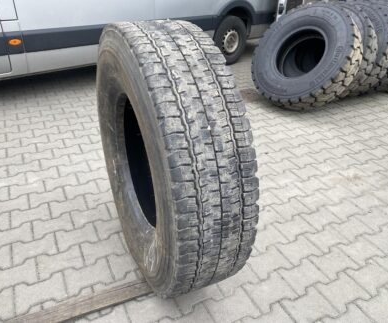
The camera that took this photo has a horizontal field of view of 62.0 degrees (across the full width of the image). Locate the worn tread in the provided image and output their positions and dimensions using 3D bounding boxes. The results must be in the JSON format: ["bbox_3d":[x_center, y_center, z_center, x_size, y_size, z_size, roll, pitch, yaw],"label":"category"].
[{"bbox_3d":[-0.147,-0.011,1.340,0.310,1.060,1.060,-12,33,-23],"label":"worn tread"}]

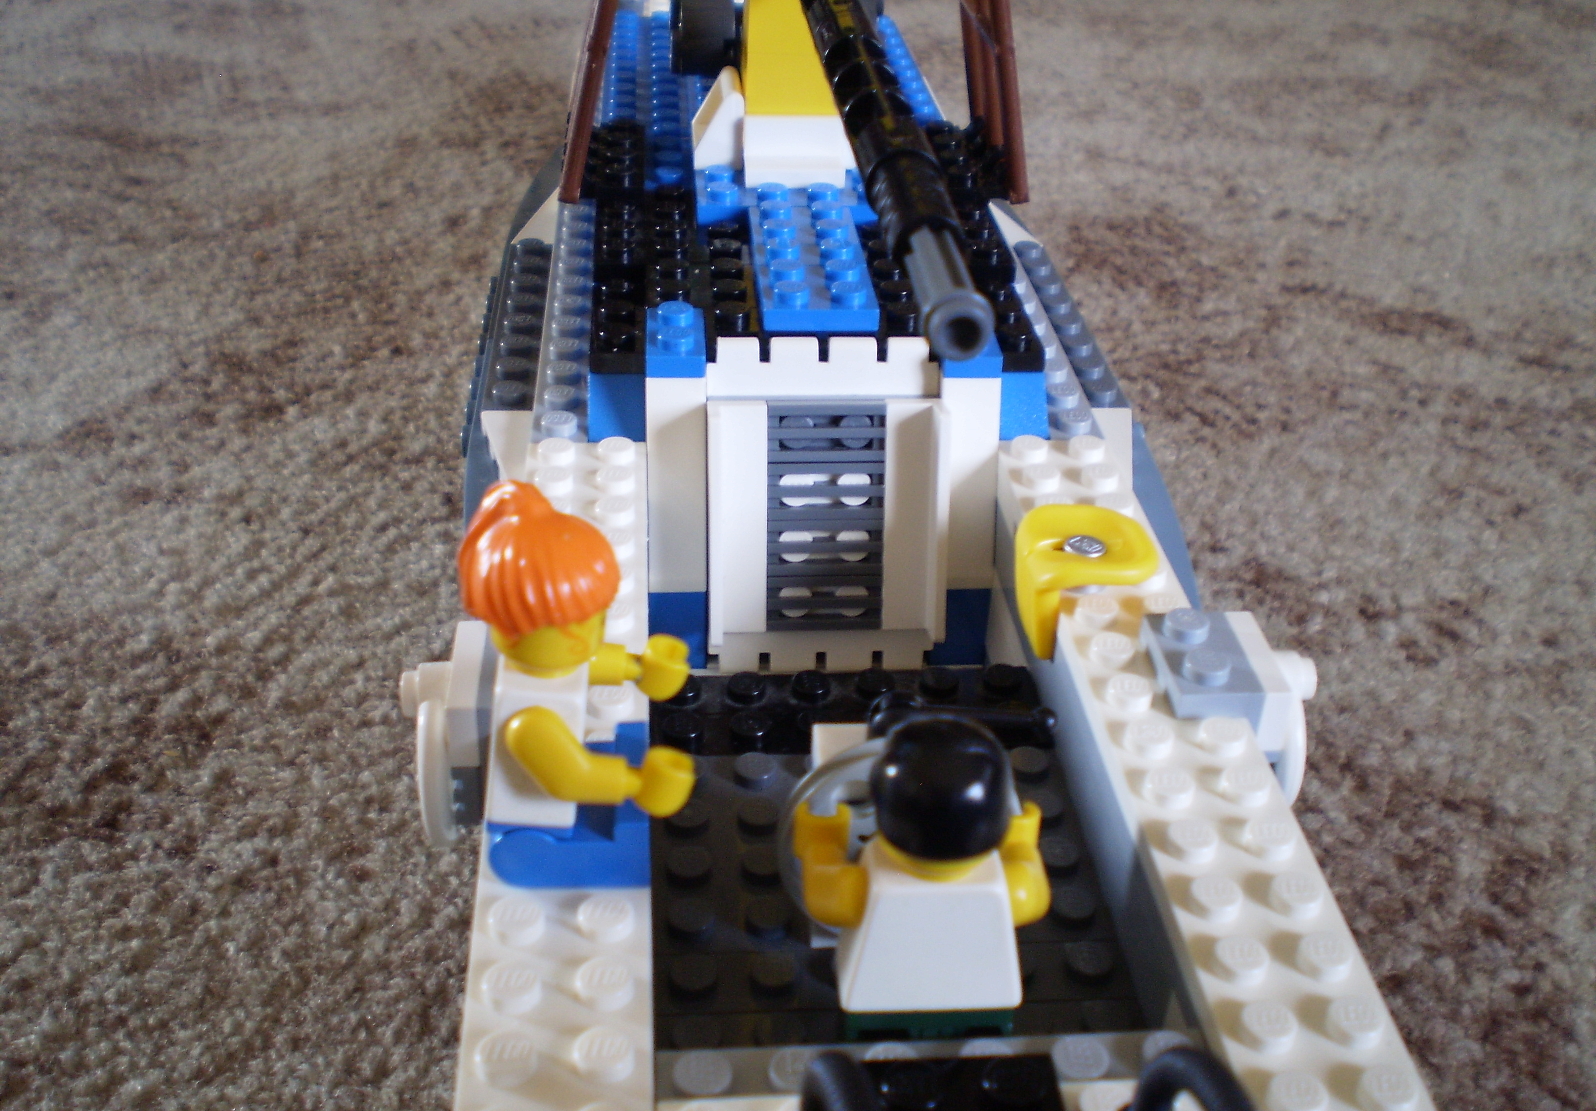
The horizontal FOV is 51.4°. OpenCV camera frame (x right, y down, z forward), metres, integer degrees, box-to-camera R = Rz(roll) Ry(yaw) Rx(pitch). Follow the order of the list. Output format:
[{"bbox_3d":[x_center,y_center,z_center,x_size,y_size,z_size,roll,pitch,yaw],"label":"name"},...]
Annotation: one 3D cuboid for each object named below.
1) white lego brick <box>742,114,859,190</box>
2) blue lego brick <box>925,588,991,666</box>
[{"bbox_3d":[-0.001,-0.067,0.272,0.016,0.010,0.015,0,32,-5],"label":"white lego brick"},{"bbox_3d":[0.022,0.007,0.241,0.008,0.013,0.012,-1,32,-5],"label":"blue lego brick"}]

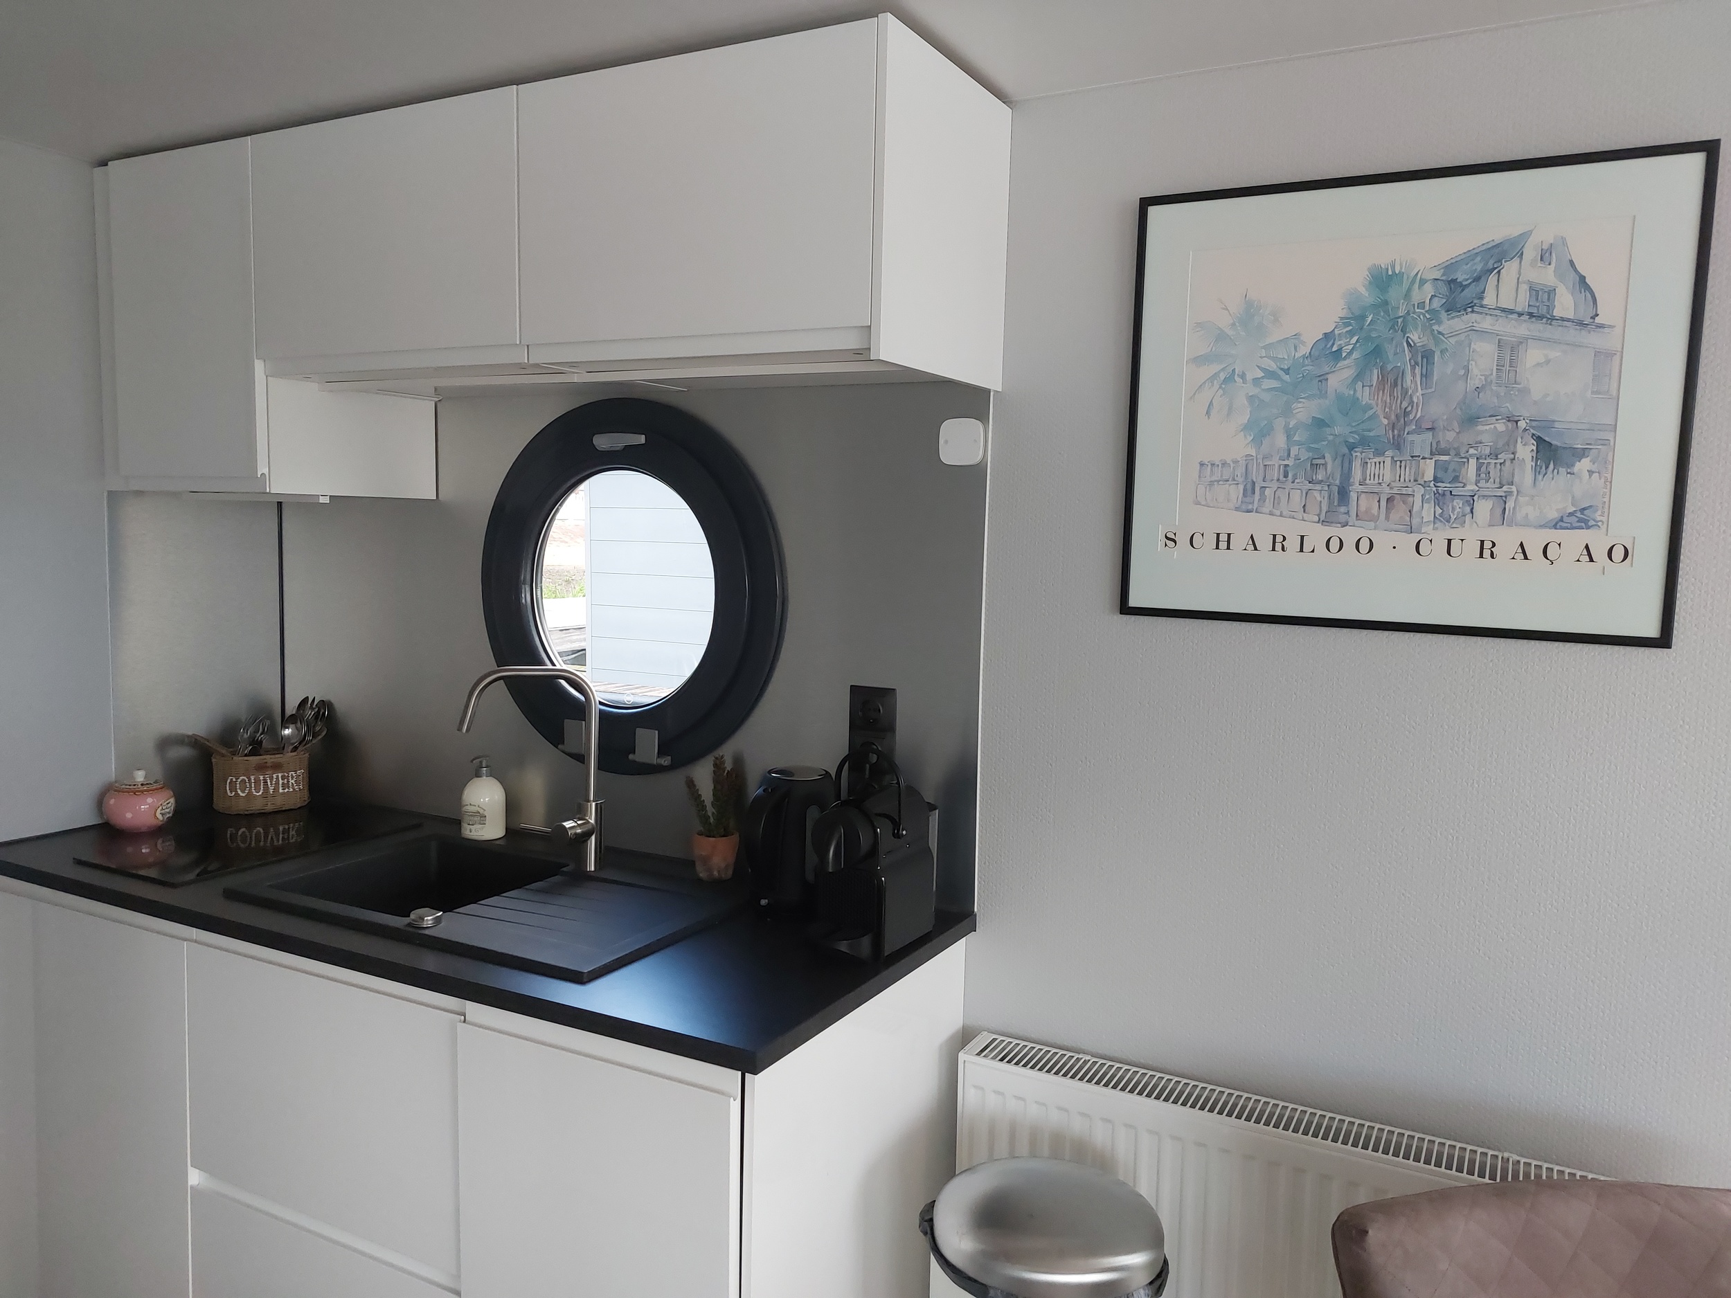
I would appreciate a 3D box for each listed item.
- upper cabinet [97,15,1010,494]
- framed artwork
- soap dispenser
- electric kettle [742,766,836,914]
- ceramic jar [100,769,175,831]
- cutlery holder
[{"bbox_3d":[-0.626,-0.573,2.094,1.675,0.613,0.395,4,6,27],"label":"upper cabinet"},{"bbox_3d":[0.713,-0.333,1.643,0.705,0.614,0.022,4,6,27],"label":"framed artwork"},{"bbox_3d":[-0.751,0.292,2.357,0.085,0.151,0.083,1,6,0],"label":"soap dispenser"},{"bbox_3d":[-0.110,0.314,1.973,0.145,0.222,0.190,7,8,41],"label":"electric kettle"},{"bbox_3d":[-1.426,0.293,2.359,0.122,0.110,0.122,-2,7,-30],"label":"ceramic jar"},{"bbox_3d":[-1.285,0.276,2.540,0.180,0.115,0.115,-2,7,-30],"label":"cutlery holder"}]

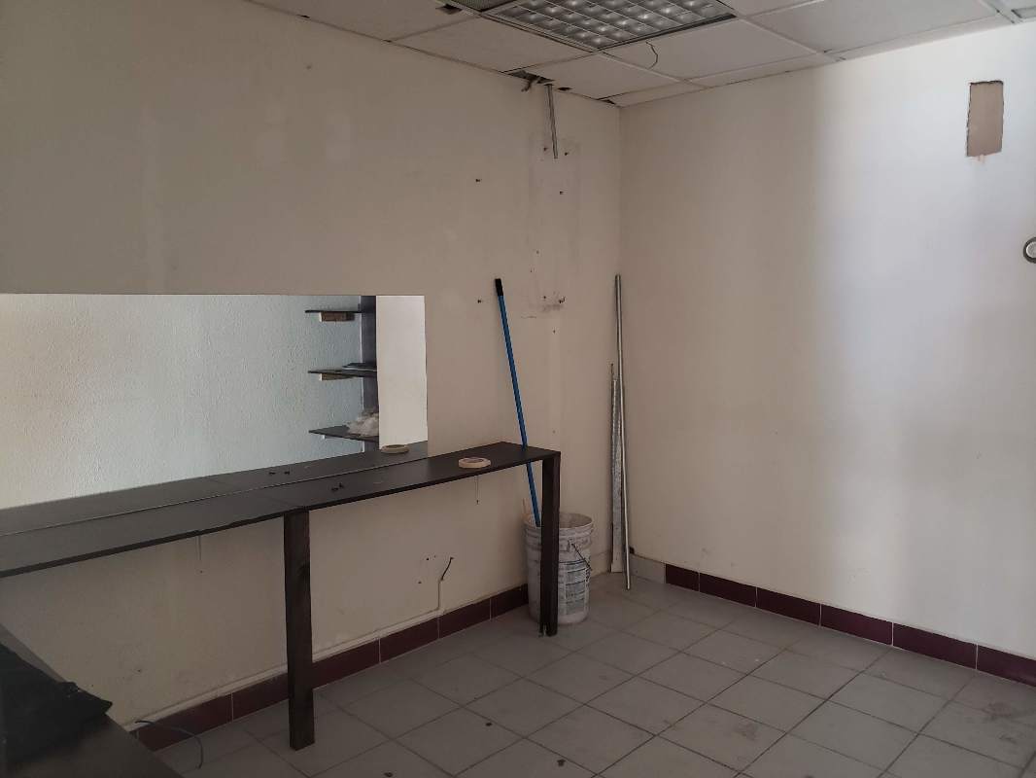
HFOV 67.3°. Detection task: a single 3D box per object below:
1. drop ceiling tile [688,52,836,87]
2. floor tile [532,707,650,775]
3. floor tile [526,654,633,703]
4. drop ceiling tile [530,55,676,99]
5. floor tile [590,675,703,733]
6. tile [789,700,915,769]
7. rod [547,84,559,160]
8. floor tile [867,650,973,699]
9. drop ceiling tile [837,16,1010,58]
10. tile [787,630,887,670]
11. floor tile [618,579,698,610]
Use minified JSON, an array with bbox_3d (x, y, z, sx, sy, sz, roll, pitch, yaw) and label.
[{"bbox_3d":[1.033,-1.352,3.299,0.182,0.015,0.590,-8,11,-44],"label":"drop ceiling tile"},{"bbox_3d":[0.240,1.144,2.549,0.302,0.010,0.302,5,8,44],"label":"floor tile"},{"bbox_3d":[0.236,1.099,2.961,0.300,0.012,0.300,-6,7,-45],"label":"floor tile"},{"bbox_3d":[0.344,-1.370,3.426,0.493,0.015,0.609,8,10,44],"label":"drop ceiling tile"},{"bbox_3d":[0.450,1.115,2.747,0.300,0.012,0.300,-6,7,-45],"label":"floor tile"},{"bbox_3d":[1.092,1.126,2.531,0.300,0.012,0.300,-6,7,-45],"label":"tile"},{"bbox_3d":[0.160,-1.230,3.587,0.018,0.335,0.018,5,15,44],"label":"rod"},{"bbox_3d":[1.535,1.091,2.994,0.302,0.010,0.305,5,8,44],"label":"floor tile"},{"bbox_3d":[1.504,-1.321,2.913,0.590,0.015,0.150,5,8,44],"label":"drop ceiling tile"},{"bbox_3d":[1.308,1.063,3.170,0.300,0.012,0.300,-6,7,-45],"label":"tile"},{"bbox_3d":[0.655,0.993,3.727,0.307,0.010,0.292,-6,7,-45],"label":"floor tile"}]

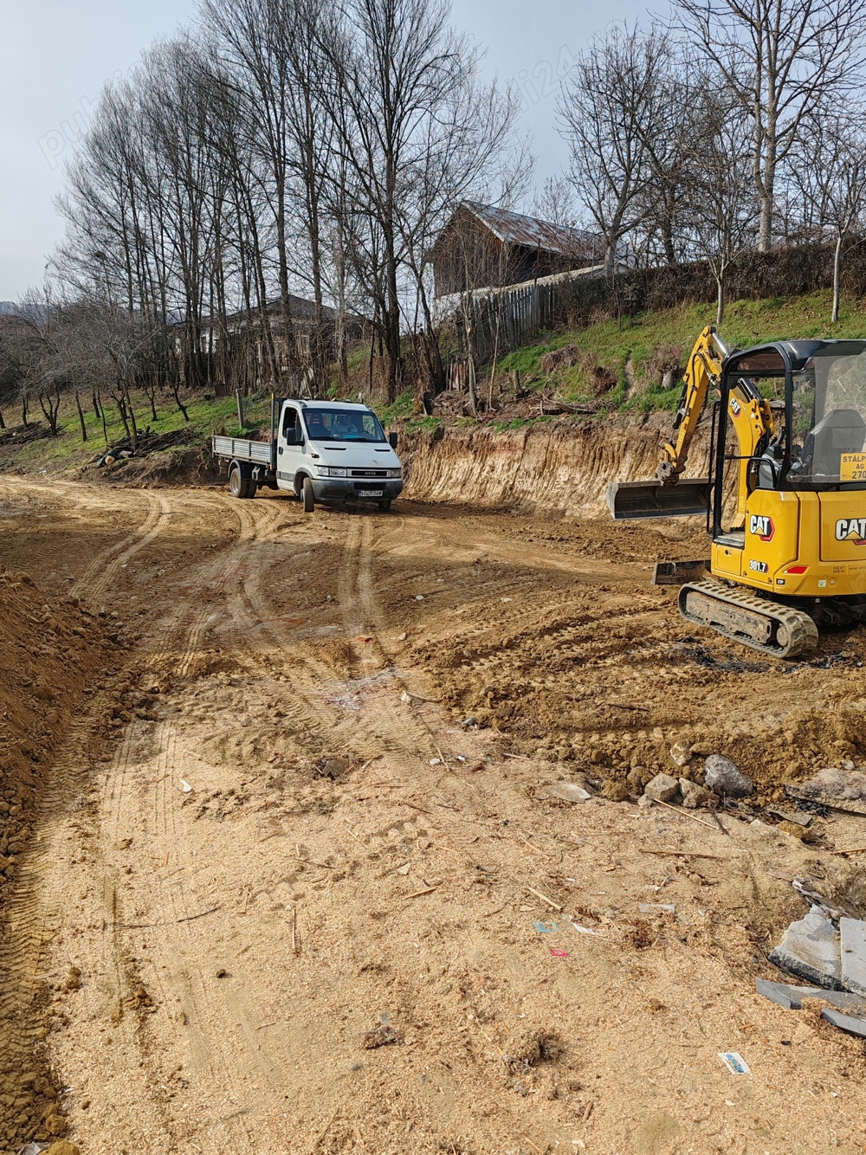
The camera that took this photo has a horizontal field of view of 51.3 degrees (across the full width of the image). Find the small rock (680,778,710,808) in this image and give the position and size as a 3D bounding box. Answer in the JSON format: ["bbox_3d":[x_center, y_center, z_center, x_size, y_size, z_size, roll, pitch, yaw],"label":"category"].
[{"bbox_3d":[1.143,0.943,3.930,0.140,0.110,0.110,3,10,16],"label":"small rock"}]

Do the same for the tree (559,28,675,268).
[{"bbox_3d":[6.410,-14.424,31.258,4.000,9.000,3.900,3,10,11],"label":"tree"}]

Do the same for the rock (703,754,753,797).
[{"bbox_3d":[1.331,0.897,4.060,0.210,0.140,0.170,4,10,18],"label":"rock"}]

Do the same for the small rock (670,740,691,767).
[{"bbox_3d":[1.174,0.836,4.270,0.095,0.105,0.085,3,10,15],"label":"small rock"}]

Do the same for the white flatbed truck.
[{"bbox_3d":[-2.680,-2.696,19.148,2.120,2.260,5.680,-4,11,-32],"label":"white flatbed truck"}]

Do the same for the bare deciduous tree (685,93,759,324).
[{"bbox_3d":[7.773,-9.819,24.013,1.950,5.900,1.950,4,10,18],"label":"bare deciduous tree"}]

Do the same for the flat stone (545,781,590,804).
[{"bbox_3d":[0.600,0.949,3.970,0.140,0.040,0.180,-5,11,-33],"label":"flat stone"}]

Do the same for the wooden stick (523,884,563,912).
[{"bbox_3d":[0.380,1.101,3.112,0.014,0.011,0.178,-6,12,-36],"label":"wooden stick"}]

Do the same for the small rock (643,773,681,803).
[{"bbox_3d":[1.015,0.933,3.990,0.148,0.100,0.125,3,10,14],"label":"small rock"}]

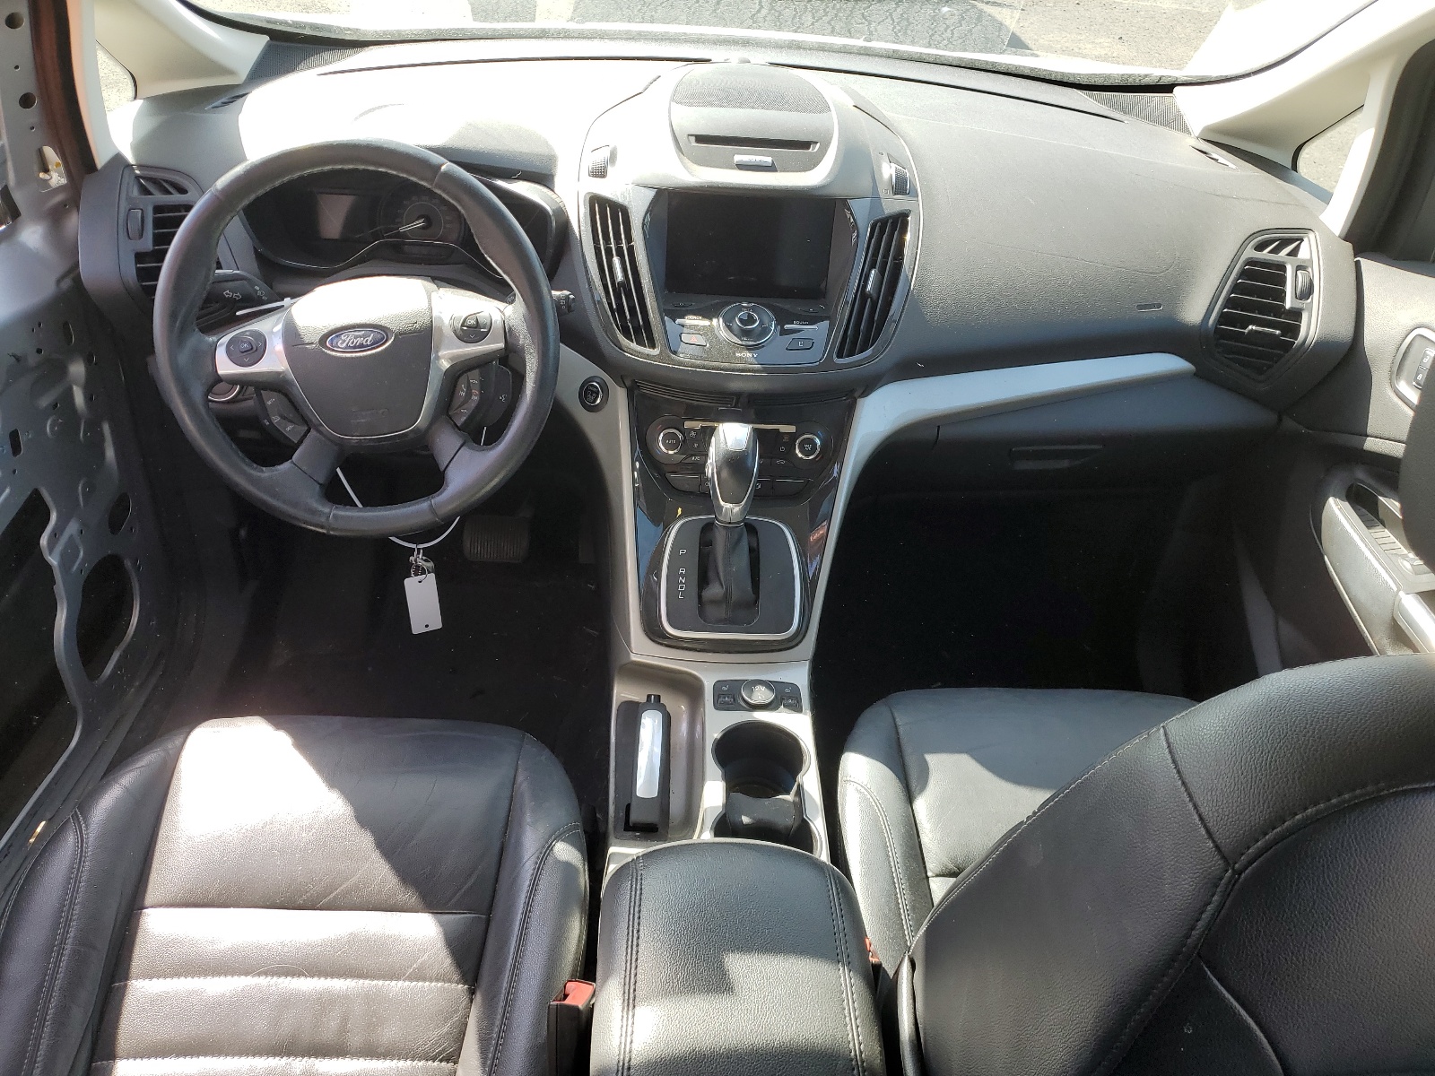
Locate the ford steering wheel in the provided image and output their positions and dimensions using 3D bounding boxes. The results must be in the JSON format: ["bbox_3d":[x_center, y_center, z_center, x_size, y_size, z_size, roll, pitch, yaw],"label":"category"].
[{"bbox_3d":[-0.340,-0.189,1.045,0.375,0.370,0.110,-5,8,-1],"label":"ford steering wheel"}]

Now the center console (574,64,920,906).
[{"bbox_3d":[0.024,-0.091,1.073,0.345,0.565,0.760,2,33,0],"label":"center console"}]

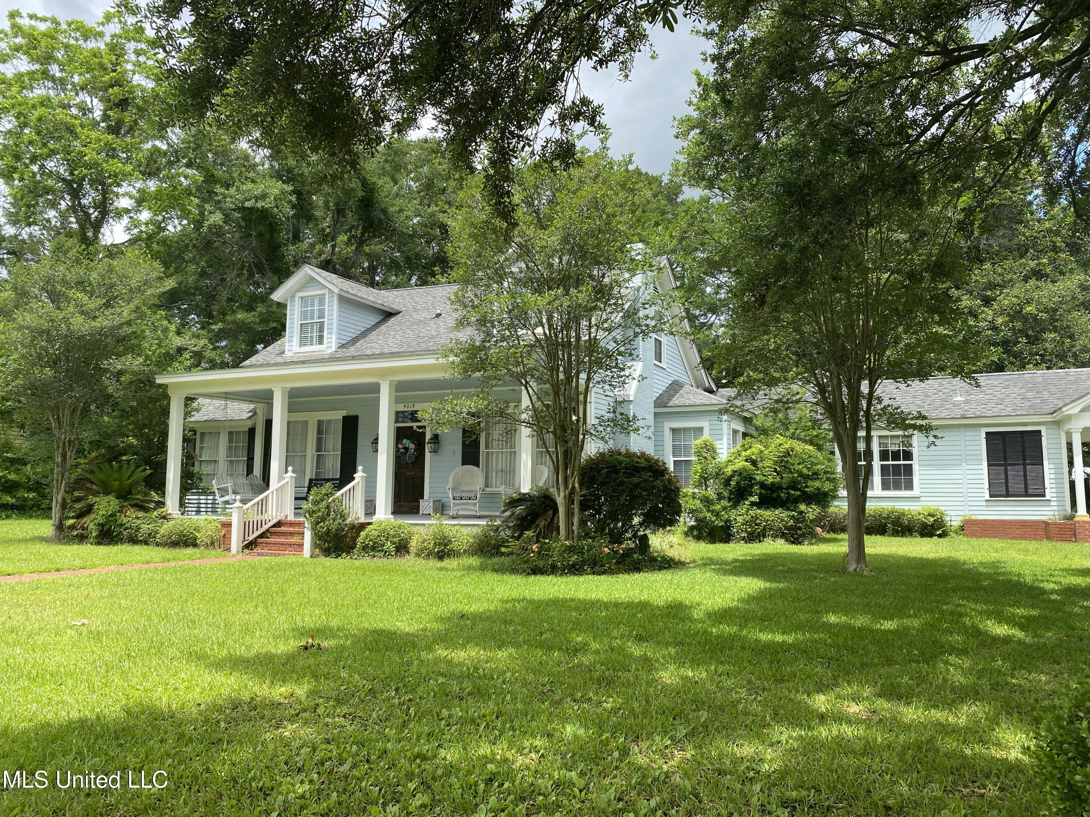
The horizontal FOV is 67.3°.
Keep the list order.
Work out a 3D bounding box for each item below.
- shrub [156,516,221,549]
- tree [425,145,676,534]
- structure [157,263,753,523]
[{"bbox_3d":[-7.826,2.707,17.947,1.600,0.648,1.000,-2,-6,24],"label":"shrub"},{"bbox_3d":[0.199,-1.065,14.701,4.500,7.536,4.400,0,-5,0],"label":"tree"},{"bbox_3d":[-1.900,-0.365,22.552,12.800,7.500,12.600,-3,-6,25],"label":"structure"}]

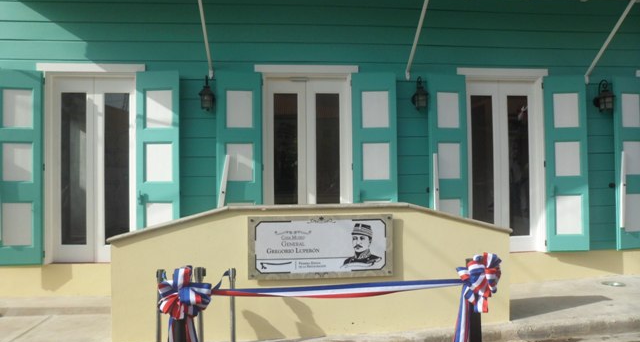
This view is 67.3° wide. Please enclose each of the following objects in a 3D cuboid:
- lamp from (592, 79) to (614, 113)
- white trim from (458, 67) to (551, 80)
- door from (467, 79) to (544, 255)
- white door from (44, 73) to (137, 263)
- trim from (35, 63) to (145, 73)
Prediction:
[{"bbox_3d":[3.917,-1.023,6.619,0.210,0.448,0.300,0,-1,-5],"label":"lamp"},{"bbox_3d":[2.518,-1.356,6.603,1.296,0.112,0.070,0,-1,-5],"label":"white trim"},{"bbox_3d":[2.586,-0.079,6.664,1.102,2.374,0.120,0,-1,-5],"label":"door"},{"bbox_3d":[-2.939,-0.037,6.179,1.127,2.443,0.120,0,-1,-5],"label":"white door"},{"bbox_3d":[-2.913,-1.317,6.126,1.329,0.106,0.070,0,-1,-5],"label":"trim"}]

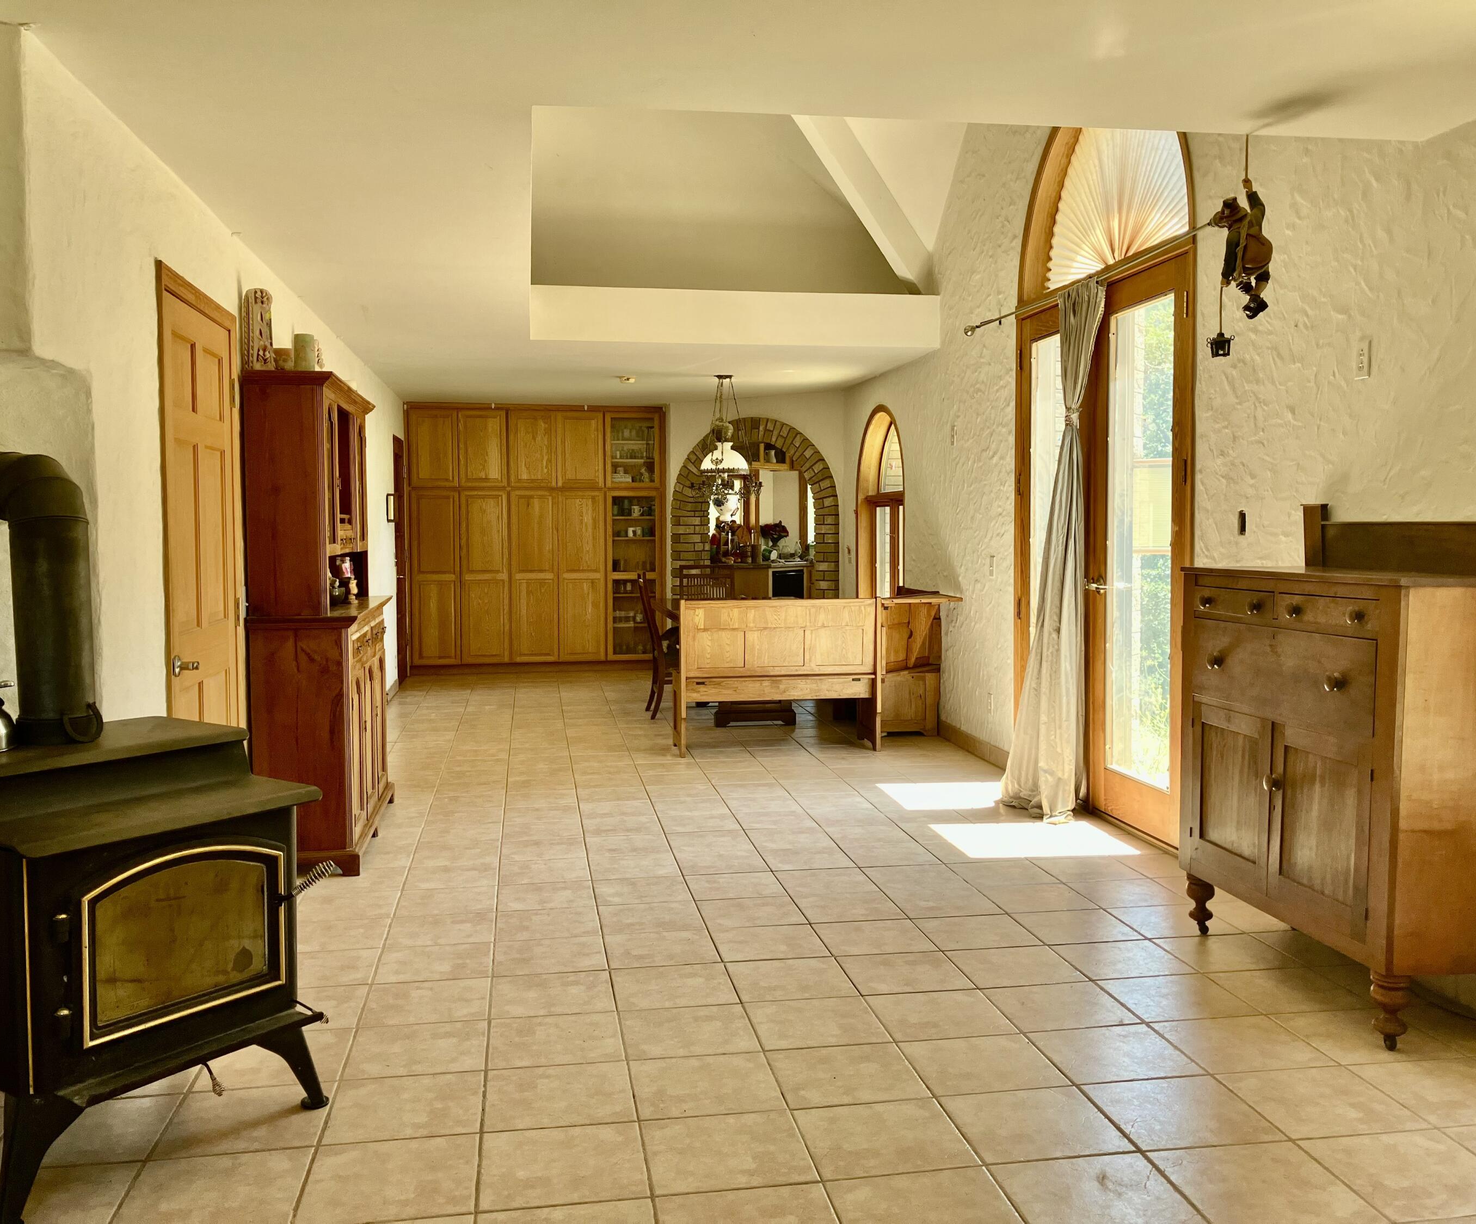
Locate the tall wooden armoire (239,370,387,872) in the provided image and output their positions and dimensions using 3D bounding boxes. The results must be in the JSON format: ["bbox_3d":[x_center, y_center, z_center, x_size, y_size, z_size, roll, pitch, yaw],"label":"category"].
[{"bbox_3d":[-1.695,0.015,5.465,0.400,1.848,1.392,-1,4,-9],"label":"tall wooden armoire"}]

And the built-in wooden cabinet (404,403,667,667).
[{"bbox_3d":[-1.802,-0.654,11.991,2.262,2.364,0.600,-1,4,-9],"label":"built-in wooden cabinet"}]

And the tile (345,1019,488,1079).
[{"bbox_3d":[-0.797,1.099,3.302,0.332,0.014,0.324,-1,4,-9],"label":"tile"}]

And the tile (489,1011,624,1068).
[{"bbox_3d":[-0.468,1.104,3.391,0.332,0.011,0.326,-1,4,-9],"label":"tile"}]

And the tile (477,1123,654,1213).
[{"bbox_3d":[-0.371,1.180,2.813,0.343,0.010,0.335,-1,4,-9],"label":"tile"}]

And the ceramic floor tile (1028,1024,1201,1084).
[{"bbox_3d":[0.934,1.104,3.287,0.332,0.011,0.326,-1,4,-9],"label":"ceramic floor tile"}]

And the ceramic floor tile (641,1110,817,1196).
[{"bbox_3d":[-0.025,1.142,2.786,0.332,0.011,0.326,-1,4,-9],"label":"ceramic floor tile"}]

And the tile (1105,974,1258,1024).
[{"bbox_3d":[1.204,1.065,3.628,0.332,0.014,0.324,-1,4,-9],"label":"tile"}]

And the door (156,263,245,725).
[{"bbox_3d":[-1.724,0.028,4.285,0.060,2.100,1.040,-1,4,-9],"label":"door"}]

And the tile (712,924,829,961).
[{"bbox_3d":[0.096,1.025,4.066,0.320,0.010,0.320,-1,4,-9],"label":"tile"}]

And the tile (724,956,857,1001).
[{"bbox_3d":[0.148,1.046,3.743,0.320,0.010,0.320,-1,4,-9],"label":"tile"}]

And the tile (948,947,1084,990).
[{"bbox_3d":[0.849,1.090,4.049,0.343,0.010,0.335,-1,4,-9],"label":"tile"}]

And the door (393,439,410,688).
[{"bbox_3d":[-2.840,-0.420,11.090,0.060,2.080,0.980,-1,4,-9],"label":"door"}]

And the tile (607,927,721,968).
[{"bbox_3d":[-0.245,1.084,4.216,0.343,0.010,0.335,-1,4,-9],"label":"tile"}]

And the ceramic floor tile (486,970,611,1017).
[{"bbox_3d":[-0.517,1.072,3.681,0.332,0.014,0.324,-1,4,-9],"label":"ceramic floor tile"}]

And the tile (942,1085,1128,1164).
[{"bbox_3d":[0.668,1.164,2.983,0.343,0.010,0.335,-1,4,-9],"label":"tile"}]

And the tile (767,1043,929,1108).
[{"bbox_3d":[0.267,1.146,3.263,0.343,0.010,0.335,-1,4,-9],"label":"tile"}]

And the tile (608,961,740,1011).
[{"bbox_3d":[-0.181,1.052,3.691,0.320,0.010,0.320,-1,4,-9],"label":"tile"}]

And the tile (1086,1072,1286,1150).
[{"bbox_3d":[0.988,1.125,2.959,0.332,0.011,0.326,-1,4,-9],"label":"tile"}]

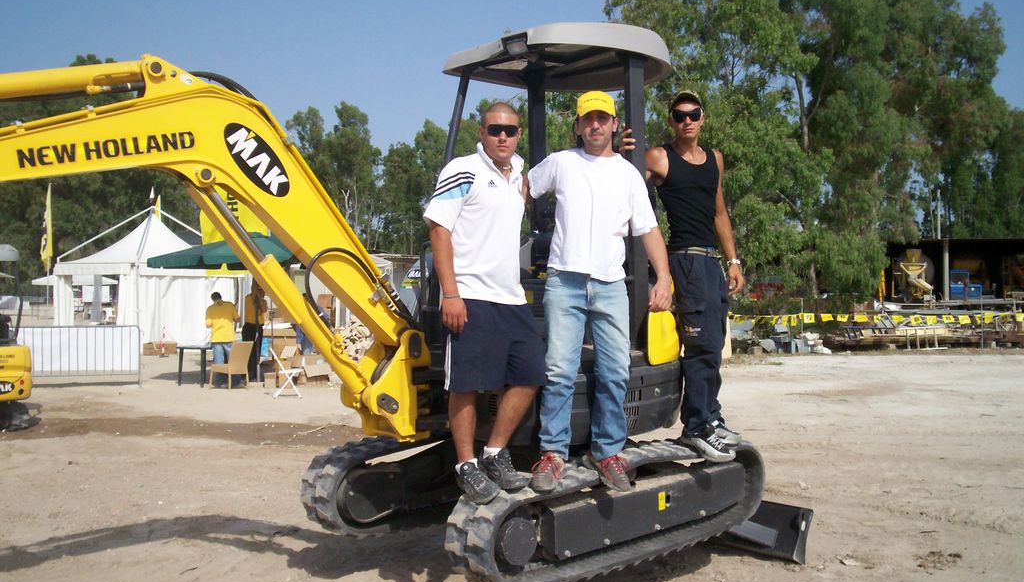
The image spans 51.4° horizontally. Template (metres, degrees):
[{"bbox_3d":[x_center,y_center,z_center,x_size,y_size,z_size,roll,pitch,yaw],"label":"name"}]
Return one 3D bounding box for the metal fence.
[{"bbox_3d":[-7.770,1.169,19.000,2.400,1.080,0.350,0,-1,-12],"label":"metal fence"}]

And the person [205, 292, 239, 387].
[{"bbox_3d":[-5.210,0.870,19.100,0.580,1.690,0.420,0,-1,-7],"label":"person"}]

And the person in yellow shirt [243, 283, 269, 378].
[{"bbox_3d":[-4.703,0.764,19.600,0.420,1.800,0.500,0,-1,-21],"label":"person in yellow shirt"}]

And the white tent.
[{"bbox_3d":[-10.941,-0.290,32.500,4.000,4.500,4.000,-1,-1,35],"label":"white tent"}]

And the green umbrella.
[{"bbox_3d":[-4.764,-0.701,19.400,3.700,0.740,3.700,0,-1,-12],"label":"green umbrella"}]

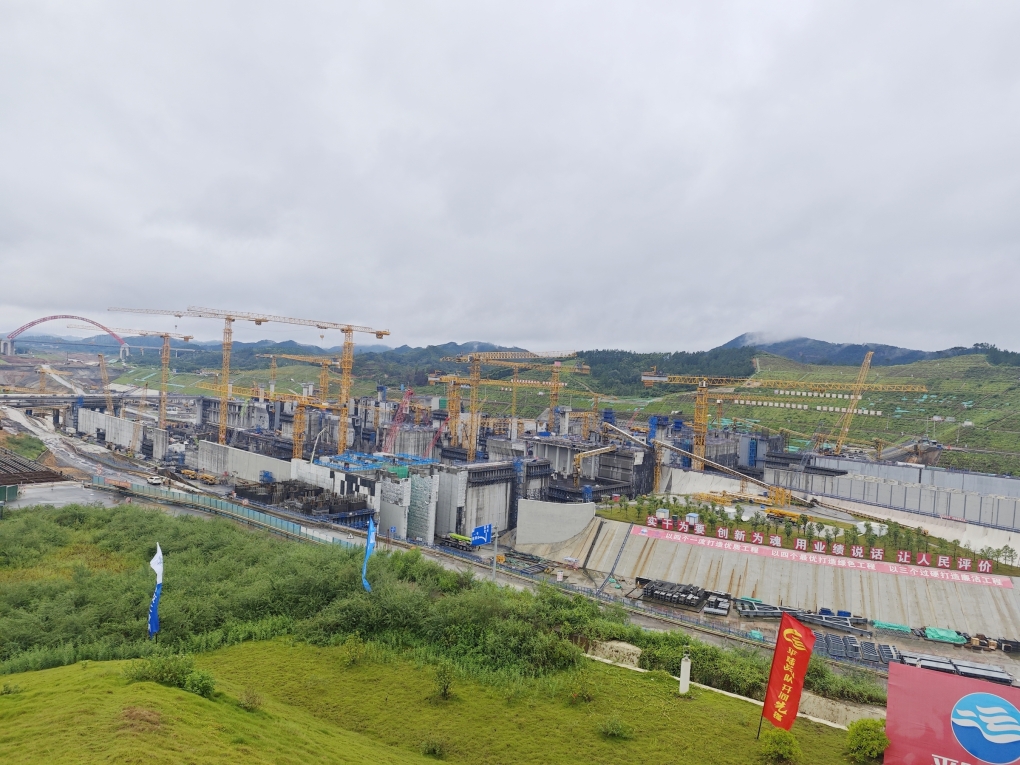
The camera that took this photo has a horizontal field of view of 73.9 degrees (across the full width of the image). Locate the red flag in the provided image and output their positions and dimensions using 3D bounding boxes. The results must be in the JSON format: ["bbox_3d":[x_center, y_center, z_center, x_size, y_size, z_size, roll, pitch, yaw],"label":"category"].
[{"bbox_3d":[7.575,7.916,18.500,0.800,2.950,0.150,12,0,16],"label":"red flag"}]

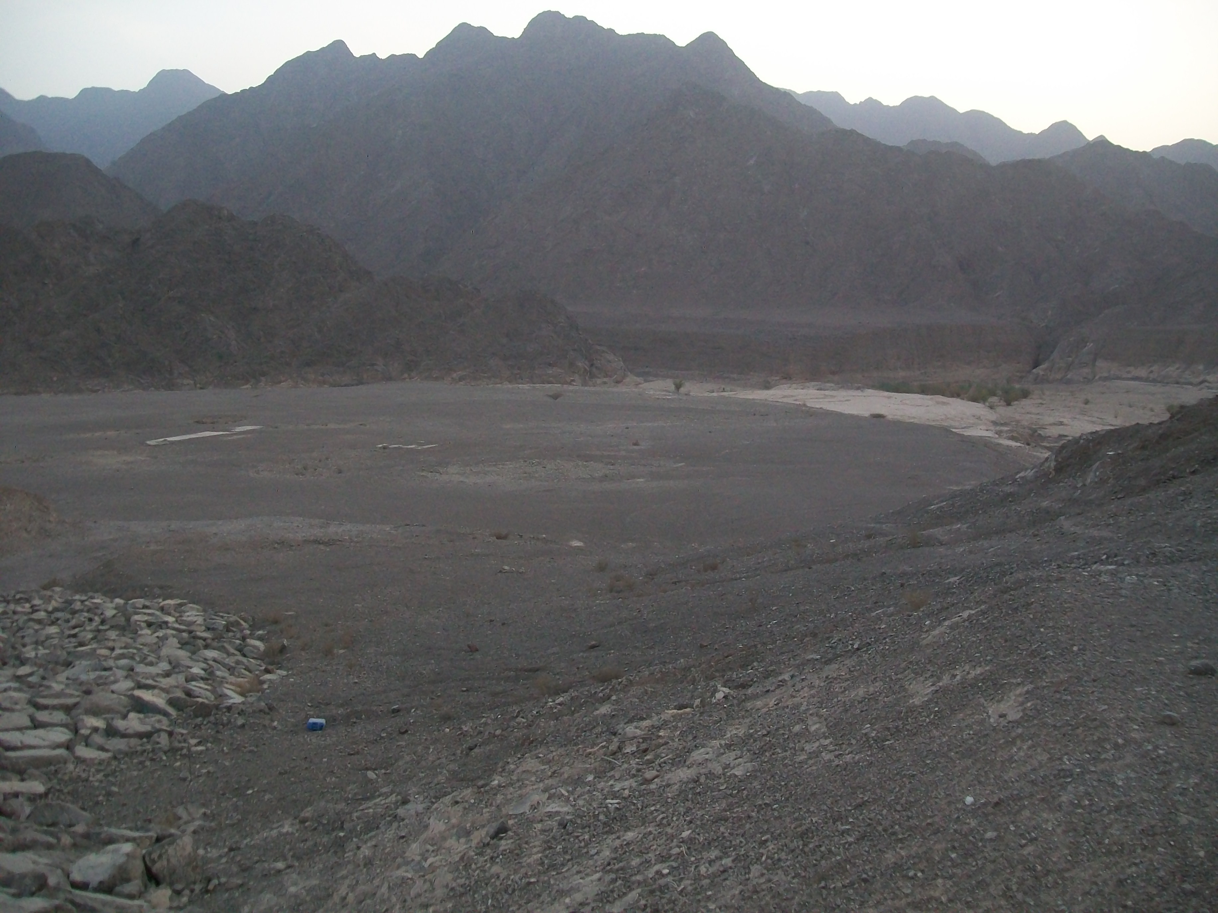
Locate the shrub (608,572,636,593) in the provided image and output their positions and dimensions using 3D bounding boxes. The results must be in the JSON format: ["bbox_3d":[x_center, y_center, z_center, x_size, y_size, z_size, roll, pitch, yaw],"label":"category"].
[{"bbox_3d":[0.290,2.846,27.000,0.644,0.439,0.593,0,5,0],"label":"shrub"}]

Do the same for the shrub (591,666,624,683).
[{"bbox_3d":[-0.022,3.377,18.500,0.530,0.246,0.487,0,5,0],"label":"shrub"}]

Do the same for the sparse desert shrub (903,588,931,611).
[{"bbox_3d":[5.146,2.394,20.000,0.477,0.355,0.439,0,5,0],"label":"sparse desert shrub"}]

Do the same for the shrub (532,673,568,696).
[{"bbox_3d":[-0.856,3.341,17.500,0.501,0.298,0.461,0,5,0],"label":"shrub"}]

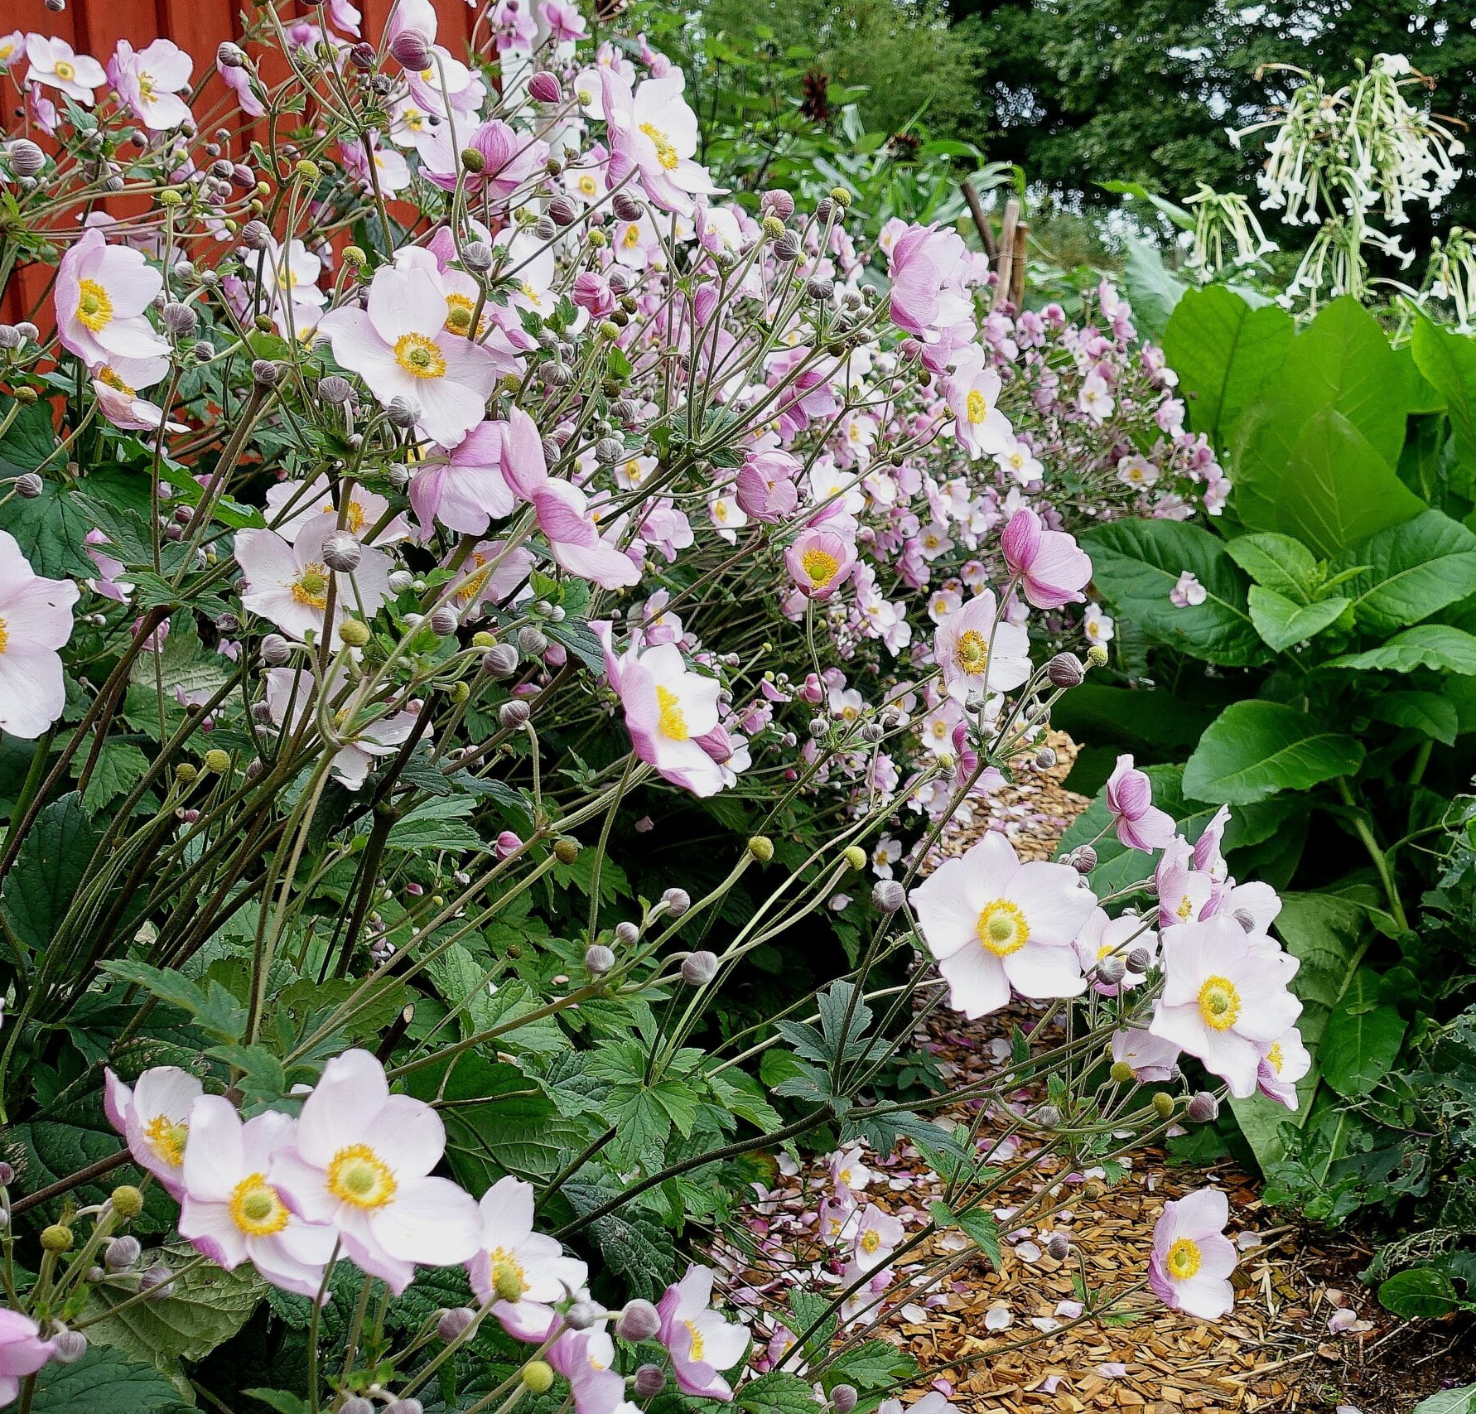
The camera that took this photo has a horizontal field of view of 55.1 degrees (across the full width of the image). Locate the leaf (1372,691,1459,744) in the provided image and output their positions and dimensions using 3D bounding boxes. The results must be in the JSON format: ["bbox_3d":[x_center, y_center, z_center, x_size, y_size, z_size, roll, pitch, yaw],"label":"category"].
[{"bbox_3d":[0.946,0.015,1.980,0.125,0.030,0.080,18,42,18],"label":"leaf"}]

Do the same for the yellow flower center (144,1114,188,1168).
[{"bbox_3d":[-0.242,0.184,0.600,0.011,0.024,0.024,-29,-7,35],"label":"yellow flower center"}]

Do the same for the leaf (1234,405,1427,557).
[{"bbox_3d":[0.887,-0.321,2.100,0.250,0.250,0.060,-3,6,0],"label":"leaf"}]

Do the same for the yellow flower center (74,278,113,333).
[{"bbox_3d":[-0.279,-0.173,0.611,0.010,0.022,0.022,0,9,40],"label":"yellow flower center"}]

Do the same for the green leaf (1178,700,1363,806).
[{"bbox_3d":[0.713,0.063,1.880,0.245,0.050,0.135,-15,51,-14],"label":"green leaf"}]

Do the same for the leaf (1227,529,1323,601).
[{"bbox_3d":[0.742,-0.193,1.950,0.145,0.030,0.085,35,56,6],"label":"leaf"}]

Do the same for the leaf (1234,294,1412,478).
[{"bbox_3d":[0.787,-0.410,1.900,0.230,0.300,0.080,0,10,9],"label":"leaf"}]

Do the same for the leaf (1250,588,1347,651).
[{"bbox_3d":[0.970,-0.153,2.450,0.165,0.070,0.190,0,25,21],"label":"leaf"}]

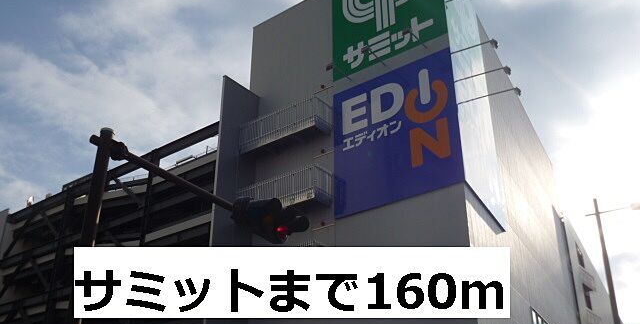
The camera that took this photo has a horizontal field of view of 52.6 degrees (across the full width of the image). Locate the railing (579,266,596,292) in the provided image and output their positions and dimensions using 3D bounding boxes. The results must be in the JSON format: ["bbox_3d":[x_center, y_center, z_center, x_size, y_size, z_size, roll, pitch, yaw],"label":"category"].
[{"bbox_3d":[21.868,9.869,53.195,0.750,1.500,3.700,-19,-33,32],"label":"railing"}]

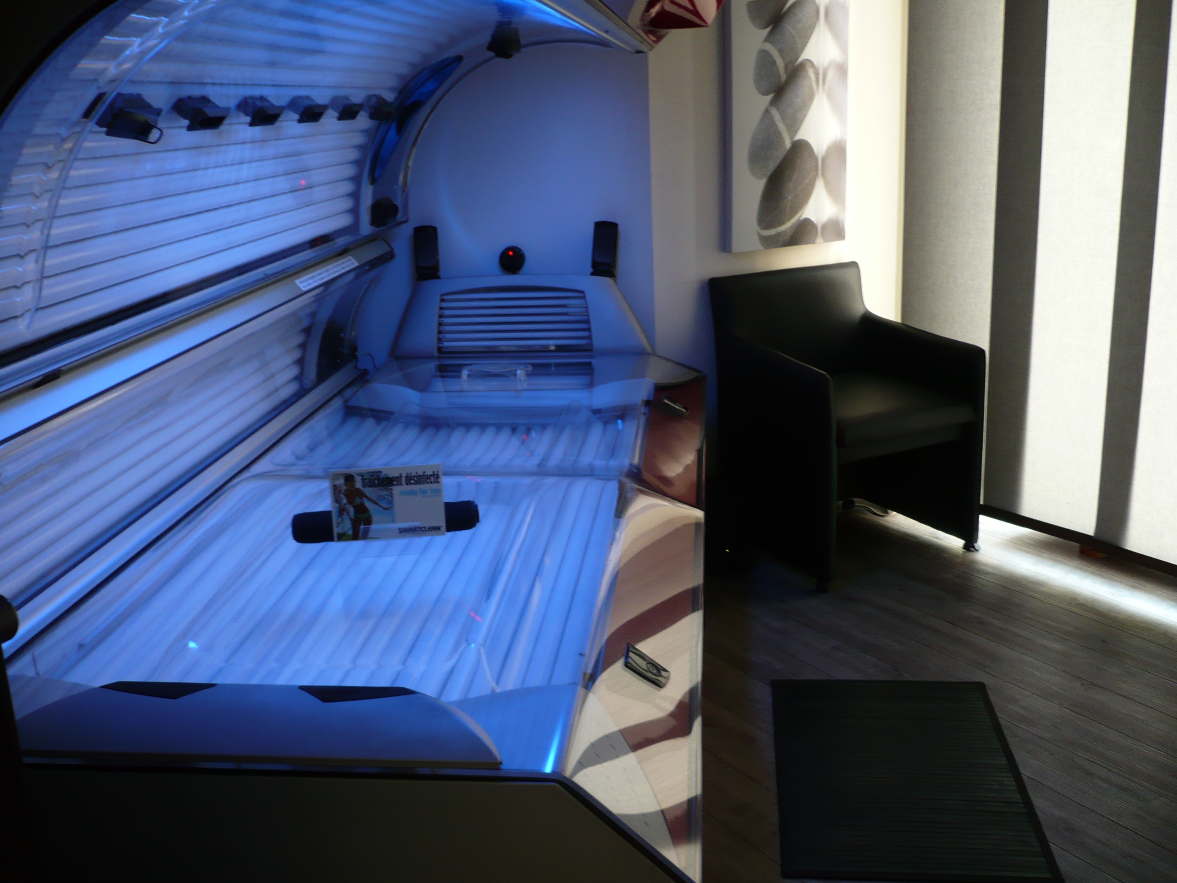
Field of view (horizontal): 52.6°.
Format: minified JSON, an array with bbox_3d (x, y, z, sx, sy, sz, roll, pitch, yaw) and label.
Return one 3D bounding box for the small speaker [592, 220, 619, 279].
[{"bbox_3d":[0.050,-0.595,3.683,0.072,0.166,0.076,3,17,6],"label":"small speaker"}]

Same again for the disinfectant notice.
[{"bbox_3d":[-0.391,0.120,2.320,0.214,0.140,0.012,-3,7,-3],"label":"disinfectant notice"}]

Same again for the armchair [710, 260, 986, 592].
[{"bbox_3d":[0.779,-0.081,3.647,0.572,0.825,0.620,-10,18,-25],"label":"armchair"}]

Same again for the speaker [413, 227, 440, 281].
[{"bbox_3d":[-0.508,-0.593,3.750,0.072,0.166,0.076,-4,16,-4],"label":"speaker"}]

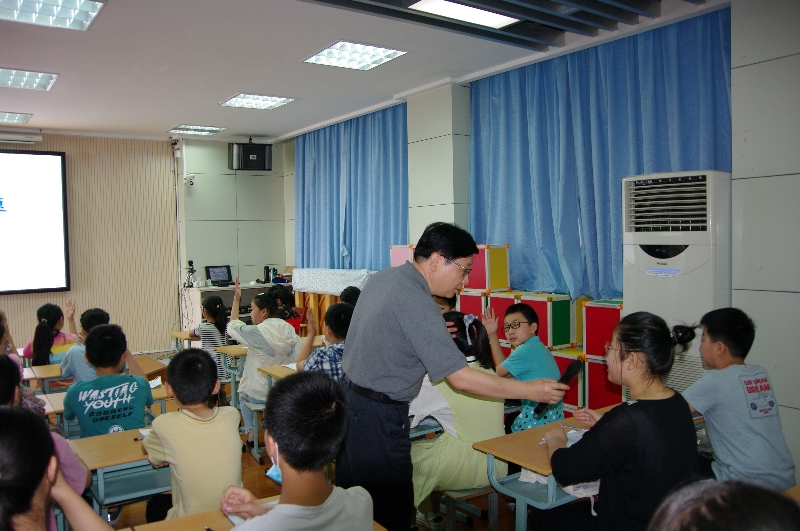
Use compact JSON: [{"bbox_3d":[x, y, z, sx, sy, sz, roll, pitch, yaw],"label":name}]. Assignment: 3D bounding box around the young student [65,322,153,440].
[{"bbox_3d":[-1.423,0.864,2.915,0.430,1.186,0.580,-3,4,-35],"label":"young student"}]

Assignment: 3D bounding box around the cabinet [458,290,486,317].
[{"bbox_3d":[0.690,0.382,5.014,0.275,0.370,0.325,-3,4,-35],"label":"cabinet"}]

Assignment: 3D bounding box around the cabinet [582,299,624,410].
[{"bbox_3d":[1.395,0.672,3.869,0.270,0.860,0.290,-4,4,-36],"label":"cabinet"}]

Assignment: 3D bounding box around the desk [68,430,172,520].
[{"bbox_3d":[-1.035,1.105,2.587,0.600,0.725,0.400,-3,4,-35],"label":"desk"}]

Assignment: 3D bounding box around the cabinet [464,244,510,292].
[{"bbox_3d":[0.684,0.010,4.693,0.260,0.355,0.290,-4,4,-36],"label":"cabinet"}]

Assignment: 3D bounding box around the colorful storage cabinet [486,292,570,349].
[{"bbox_3d":[0.990,0.400,4.590,0.275,0.370,0.660,-3,4,-35],"label":"colorful storage cabinet"}]

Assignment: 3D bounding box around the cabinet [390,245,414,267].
[{"bbox_3d":[0.118,-0.016,5.793,0.275,0.370,0.325,-3,4,-35],"label":"cabinet"}]

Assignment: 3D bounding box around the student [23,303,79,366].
[{"bbox_3d":[-2.550,0.832,4.406,0.430,1.128,0.600,-3,4,-32],"label":"student"}]

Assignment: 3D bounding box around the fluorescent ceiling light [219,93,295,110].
[{"bbox_3d":[-1.458,-1.687,6.091,0.590,0.080,0.590,-4,4,-35],"label":"fluorescent ceiling light"}]

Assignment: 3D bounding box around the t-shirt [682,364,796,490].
[{"bbox_3d":[1.388,0.658,2.450,0.400,0.480,0.290,-4,4,-38],"label":"t-shirt"}]

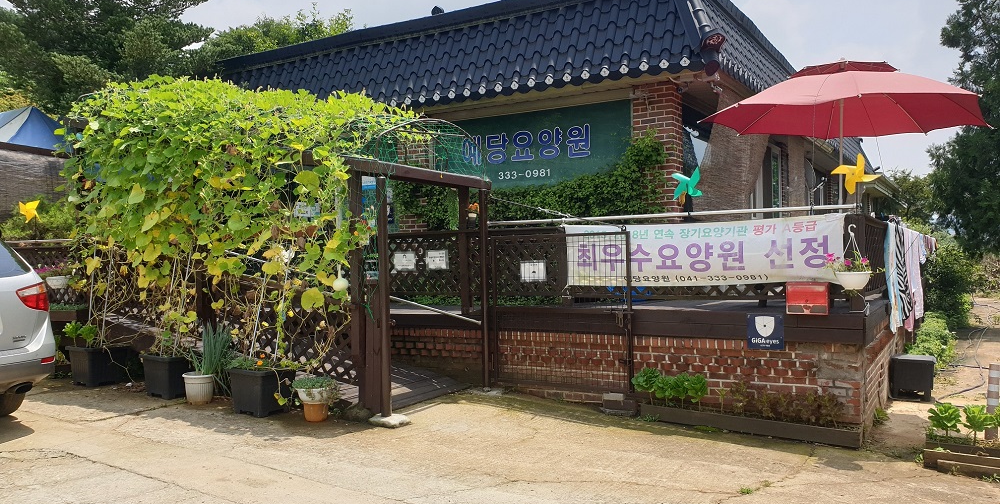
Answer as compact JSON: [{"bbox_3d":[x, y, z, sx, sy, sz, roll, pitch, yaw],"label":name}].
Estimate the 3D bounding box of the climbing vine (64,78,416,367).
[{"bbox_3d":[-2.747,-0.435,8.027,4.500,2.800,1.500,-1,0,32],"label":"climbing vine"}]

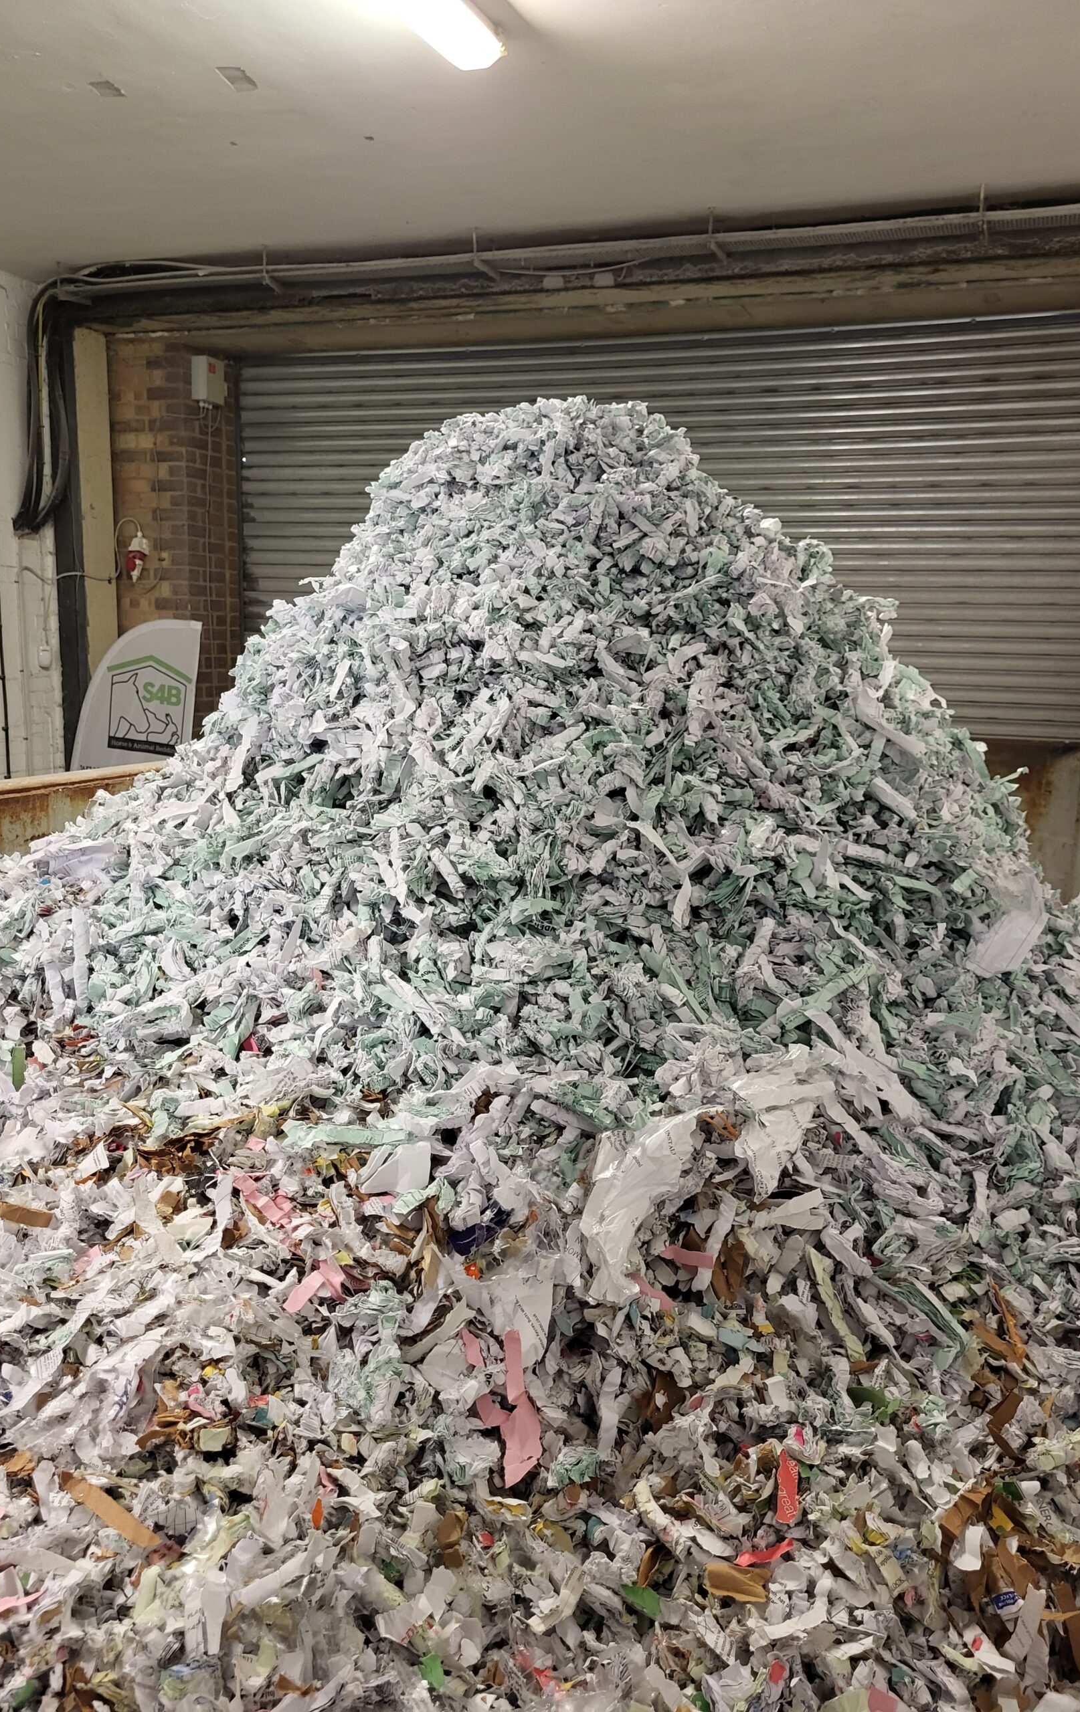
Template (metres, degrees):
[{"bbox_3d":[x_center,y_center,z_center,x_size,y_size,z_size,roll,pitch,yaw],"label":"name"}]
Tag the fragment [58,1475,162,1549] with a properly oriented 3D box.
[{"bbox_3d":[-0.297,0.452,0.887,0.100,0.010,0.014,9,12,37],"label":"fragment"}]

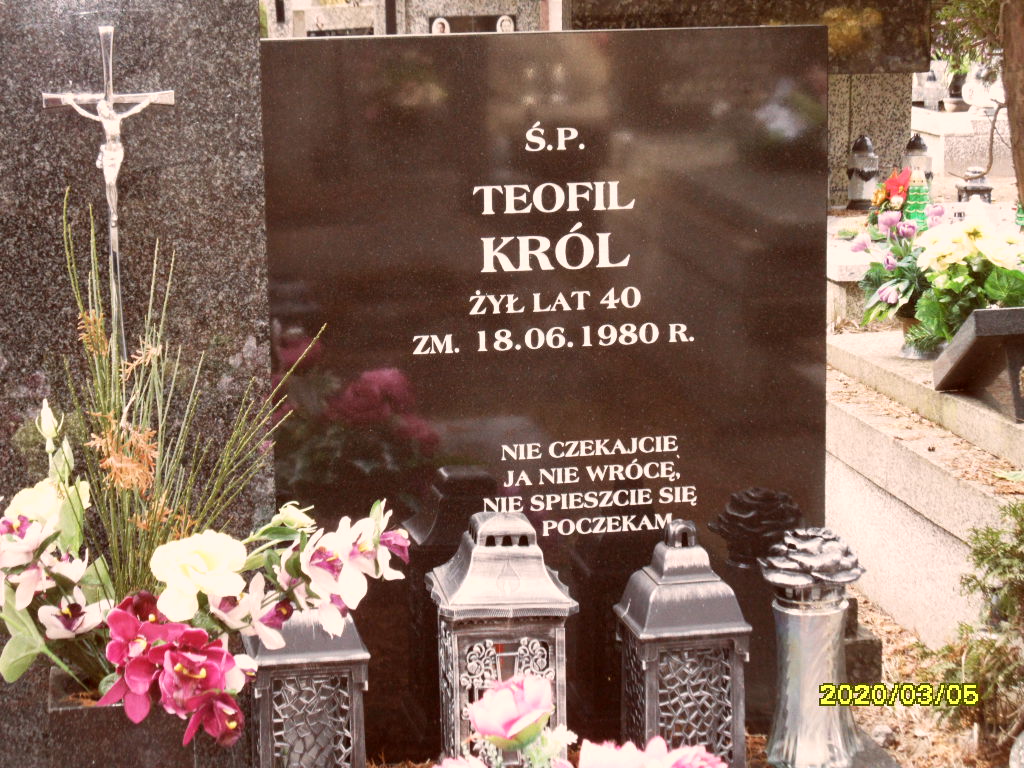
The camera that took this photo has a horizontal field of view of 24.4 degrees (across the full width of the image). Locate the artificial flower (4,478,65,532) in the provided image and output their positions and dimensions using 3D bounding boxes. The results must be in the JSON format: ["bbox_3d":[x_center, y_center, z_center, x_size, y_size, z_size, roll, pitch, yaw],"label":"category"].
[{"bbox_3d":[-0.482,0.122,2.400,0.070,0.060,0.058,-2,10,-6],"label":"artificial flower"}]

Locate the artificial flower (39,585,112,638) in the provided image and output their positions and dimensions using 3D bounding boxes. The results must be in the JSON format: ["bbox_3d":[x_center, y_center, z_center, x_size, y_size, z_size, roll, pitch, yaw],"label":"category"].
[{"bbox_3d":[-0.421,0.219,2.270,0.069,0.045,0.045,-2,13,-5],"label":"artificial flower"}]

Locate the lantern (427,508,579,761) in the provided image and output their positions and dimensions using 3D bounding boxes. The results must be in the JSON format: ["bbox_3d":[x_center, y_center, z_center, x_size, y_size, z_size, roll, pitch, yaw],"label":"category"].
[{"bbox_3d":[-0.008,0.258,2.329,0.129,0.262,0.129,-3,13,-9],"label":"lantern"}]

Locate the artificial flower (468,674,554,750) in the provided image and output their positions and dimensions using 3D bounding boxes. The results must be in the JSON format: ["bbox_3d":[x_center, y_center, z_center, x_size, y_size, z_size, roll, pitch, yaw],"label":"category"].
[{"bbox_3d":[0.000,0.250,1.800,0.065,0.057,0.062,-1,10,0],"label":"artificial flower"}]

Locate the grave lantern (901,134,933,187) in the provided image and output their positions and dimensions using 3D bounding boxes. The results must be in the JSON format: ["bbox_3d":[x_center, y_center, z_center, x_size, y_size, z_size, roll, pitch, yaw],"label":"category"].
[{"bbox_3d":[1.077,-0.560,6.300,0.086,0.203,0.086,-1,10,0],"label":"grave lantern"}]

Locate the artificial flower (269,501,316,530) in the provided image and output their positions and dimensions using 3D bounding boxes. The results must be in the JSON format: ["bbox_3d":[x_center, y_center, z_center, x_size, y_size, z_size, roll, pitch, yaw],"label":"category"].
[{"bbox_3d":[-0.227,0.136,2.450,0.049,0.033,0.040,-1,10,0],"label":"artificial flower"}]

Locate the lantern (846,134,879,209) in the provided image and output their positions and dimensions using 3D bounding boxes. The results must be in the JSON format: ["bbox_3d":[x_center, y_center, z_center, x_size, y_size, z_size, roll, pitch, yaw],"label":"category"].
[{"bbox_3d":[0.993,-0.599,6.700,0.086,0.215,0.086,1,13,7],"label":"lantern"}]

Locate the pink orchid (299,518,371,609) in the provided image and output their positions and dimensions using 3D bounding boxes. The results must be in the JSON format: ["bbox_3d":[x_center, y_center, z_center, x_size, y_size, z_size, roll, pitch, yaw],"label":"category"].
[{"bbox_3d":[-0.168,0.171,2.240,0.066,0.084,0.050,0,13,6],"label":"pink orchid"}]

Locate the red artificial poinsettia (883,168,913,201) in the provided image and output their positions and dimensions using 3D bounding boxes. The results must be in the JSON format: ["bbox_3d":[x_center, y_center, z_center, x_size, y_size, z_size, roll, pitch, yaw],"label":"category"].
[{"bbox_3d":[1.037,-0.538,6.350,0.073,0.086,0.060,0,13,6],"label":"red artificial poinsettia"}]

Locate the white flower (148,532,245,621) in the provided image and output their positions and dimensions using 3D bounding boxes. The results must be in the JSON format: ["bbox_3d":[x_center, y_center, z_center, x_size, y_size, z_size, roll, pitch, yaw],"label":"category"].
[{"bbox_3d":[-0.296,0.181,2.240,0.090,0.079,0.060,-2,13,-6],"label":"white flower"}]

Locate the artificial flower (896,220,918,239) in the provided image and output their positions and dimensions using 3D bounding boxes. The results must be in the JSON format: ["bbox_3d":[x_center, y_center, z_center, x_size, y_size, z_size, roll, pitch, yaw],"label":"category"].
[{"bbox_3d":[0.827,-0.323,4.950,0.045,0.040,0.045,-1,10,0],"label":"artificial flower"}]

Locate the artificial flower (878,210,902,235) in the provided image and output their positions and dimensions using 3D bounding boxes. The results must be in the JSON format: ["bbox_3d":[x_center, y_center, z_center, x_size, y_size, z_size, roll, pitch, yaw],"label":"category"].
[{"bbox_3d":[0.790,-0.336,4.950,0.050,0.052,0.048,-1,10,0],"label":"artificial flower"}]

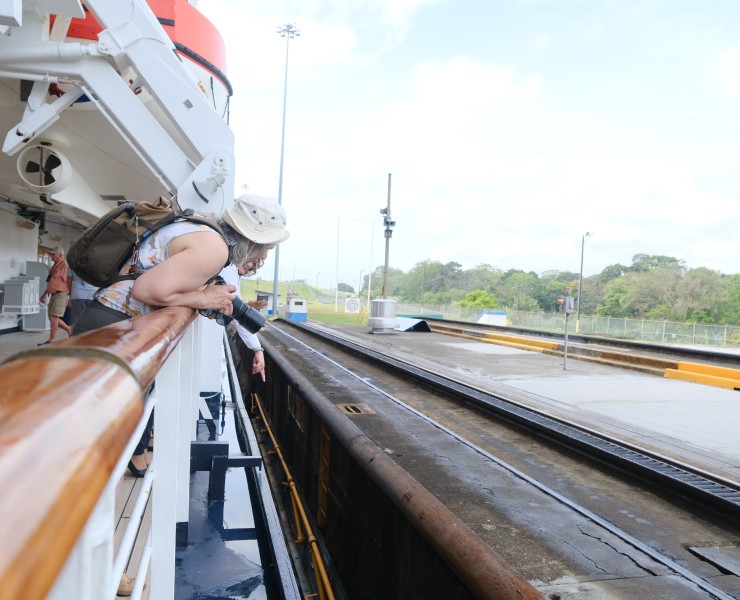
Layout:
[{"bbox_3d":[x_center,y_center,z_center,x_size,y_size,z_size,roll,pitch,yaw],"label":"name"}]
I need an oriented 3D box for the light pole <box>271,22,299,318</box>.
[{"bbox_3d":[-9.408,-13.867,64.000,2.600,31.500,2.600,3,0,14],"label":"light pole"}]

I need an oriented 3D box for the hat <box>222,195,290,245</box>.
[{"bbox_3d":[-0.431,-0.306,2.280,0.290,0.150,0.270,18,-2,-14],"label":"hat"}]

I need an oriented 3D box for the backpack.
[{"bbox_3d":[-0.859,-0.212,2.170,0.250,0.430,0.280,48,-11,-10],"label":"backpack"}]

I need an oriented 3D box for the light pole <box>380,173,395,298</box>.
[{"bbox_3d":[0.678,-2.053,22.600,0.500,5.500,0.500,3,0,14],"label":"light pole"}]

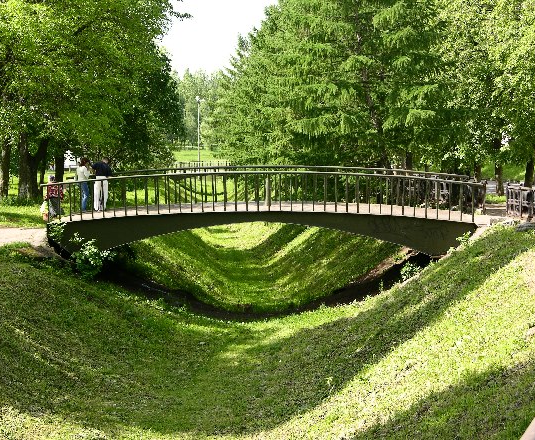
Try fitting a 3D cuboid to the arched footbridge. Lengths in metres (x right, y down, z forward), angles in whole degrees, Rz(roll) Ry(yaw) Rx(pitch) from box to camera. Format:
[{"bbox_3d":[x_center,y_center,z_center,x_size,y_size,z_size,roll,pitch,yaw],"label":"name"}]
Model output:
[{"bbox_3d":[-0.072,-0.375,43.962,12.450,2.344,4.516,0,4,3],"label":"arched footbridge"}]

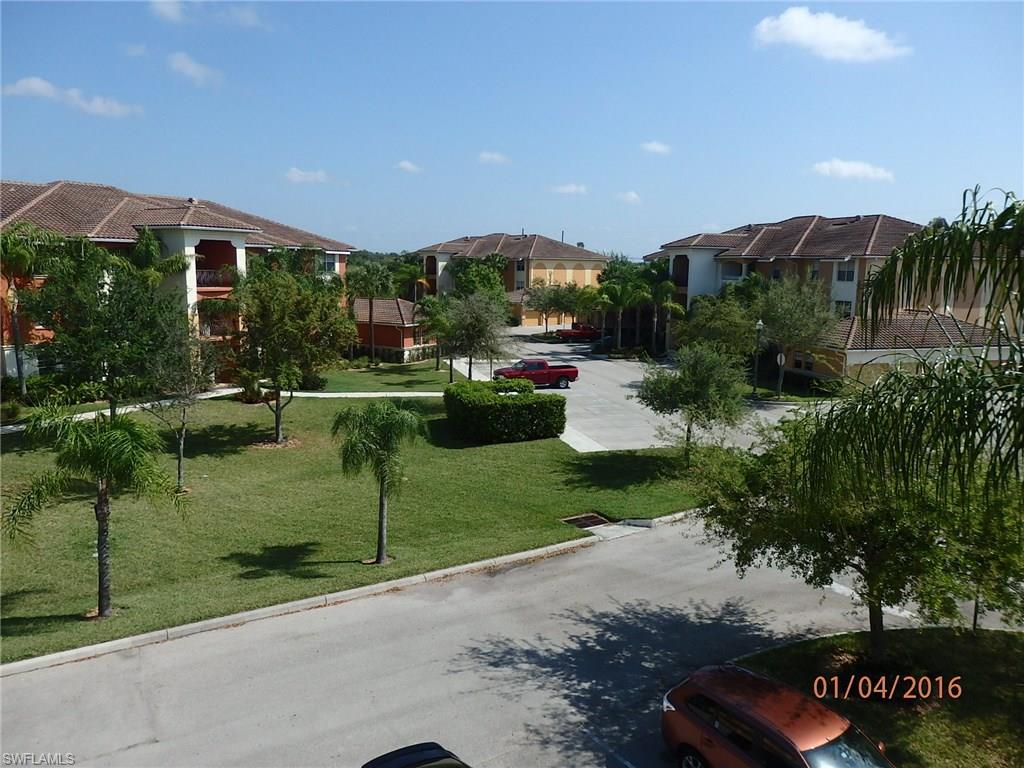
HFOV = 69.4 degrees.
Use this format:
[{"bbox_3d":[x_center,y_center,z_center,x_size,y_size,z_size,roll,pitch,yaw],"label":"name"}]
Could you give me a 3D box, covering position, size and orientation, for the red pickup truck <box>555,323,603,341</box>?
[{"bbox_3d":[7.928,-6.096,85.305,5.600,1.870,1.980,-2,9,-18],"label":"red pickup truck"}]

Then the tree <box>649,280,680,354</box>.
[{"bbox_3d":[14.598,-6.404,69.862,3.198,7.072,3.198,1,9,0],"label":"tree"}]

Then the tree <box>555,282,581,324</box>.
[{"bbox_3d":[6.714,-9.364,89.791,3.390,6.110,3.290,2,9,4],"label":"tree"}]

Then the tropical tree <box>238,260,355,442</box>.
[{"bbox_3d":[-9.377,-1.344,32.300,5.040,7.910,4.890,-2,9,-16],"label":"tropical tree"}]

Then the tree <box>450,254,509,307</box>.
[{"bbox_3d":[-4.336,-11.728,97.272,7.587,10.970,7.587,0,8,-3],"label":"tree"}]

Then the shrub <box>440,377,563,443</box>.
[{"bbox_3d":[-0.468,1.317,34.815,4.600,1.870,4.900,-1,9,-15],"label":"shrub"}]

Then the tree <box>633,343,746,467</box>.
[{"bbox_3d":[6.995,0.866,29.310,4.500,5.040,4.360,3,9,13],"label":"tree"}]

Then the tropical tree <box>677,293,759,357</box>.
[{"bbox_3d":[14.913,-3.320,53.825,5.839,6.630,5.839,2,8,15],"label":"tropical tree"}]

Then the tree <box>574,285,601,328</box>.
[{"bbox_3d":[9.250,-9.325,90.873,3.190,5.760,3.090,2,9,6],"label":"tree"}]

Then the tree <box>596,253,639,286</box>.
[{"bbox_3d":[12.959,-11.308,91.230,5.660,9.680,5.490,2,9,8],"label":"tree"}]

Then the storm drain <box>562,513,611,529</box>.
[{"bbox_3d":[2.306,4.338,23.184,1.280,0.120,0.970,-5,9,-31],"label":"storm drain"}]

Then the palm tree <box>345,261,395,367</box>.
[{"bbox_3d":[-11.044,-5.544,57.812,3.740,8.110,3.630,-1,9,-11],"label":"palm tree"}]

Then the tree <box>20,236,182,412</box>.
[{"bbox_3d":[-18.572,-1.938,34.019,7.047,9.170,6.695,-4,9,-28],"label":"tree"}]

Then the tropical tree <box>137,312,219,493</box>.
[{"bbox_3d":[-11.048,0.687,24.665,2.784,5.860,2.784,1,9,0],"label":"tropical tree"}]

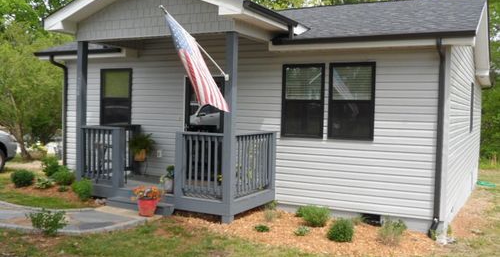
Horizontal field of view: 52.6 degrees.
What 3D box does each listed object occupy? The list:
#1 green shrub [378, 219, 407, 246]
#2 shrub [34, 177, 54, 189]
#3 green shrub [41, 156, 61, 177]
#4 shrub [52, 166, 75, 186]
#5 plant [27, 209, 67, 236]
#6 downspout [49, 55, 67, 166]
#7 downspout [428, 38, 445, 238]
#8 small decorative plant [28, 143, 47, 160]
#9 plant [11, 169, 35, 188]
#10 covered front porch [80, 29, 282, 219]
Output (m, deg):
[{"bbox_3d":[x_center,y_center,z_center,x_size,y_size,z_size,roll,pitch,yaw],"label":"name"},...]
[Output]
[{"bbox_3d":[1.968,1.422,6.980,0.380,0.360,0.360,3,2,27],"label":"green shrub"},{"bbox_3d":[-4.187,1.121,10.300,0.400,0.220,0.370,3,2,27],"label":"shrub"},{"bbox_3d":[-4.724,0.902,12.000,0.500,0.500,0.480,3,2,27],"label":"green shrub"},{"bbox_3d":[-3.972,0.970,10.772,0.455,0.415,0.435,2,2,26],"label":"shrub"},{"bbox_3d":[-2.707,1.224,6.760,0.524,0.356,0.474,2,2,26],"label":"plant"},{"bbox_3d":[-4.240,-0.254,11.210,0.099,2.658,0.494,2,2,26],"label":"downspout"},{"bbox_3d":[2.840,0.184,7.684,0.109,2.984,0.524,2,2,26],"label":"downspout"},{"bbox_3d":[-6.381,0.655,15.182,0.544,0.494,0.514,2,2,26],"label":"small decorative plant"},{"bbox_3d":[-4.648,0.986,10.330,0.464,0.366,0.445,2,2,26],"label":"plant"},{"bbox_3d":[-1.305,-0.090,8.995,3.170,2.900,1.710,3,2,27],"label":"covered front porch"}]

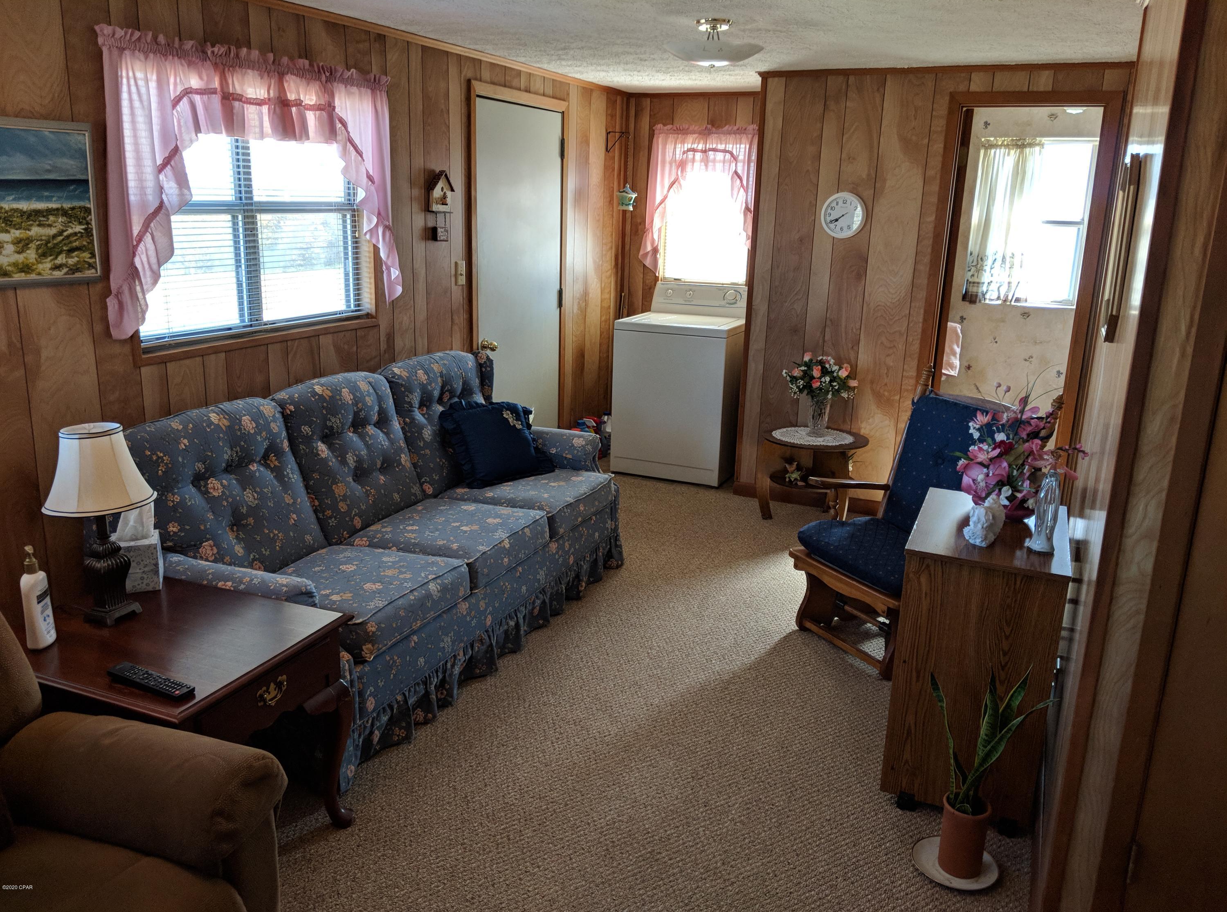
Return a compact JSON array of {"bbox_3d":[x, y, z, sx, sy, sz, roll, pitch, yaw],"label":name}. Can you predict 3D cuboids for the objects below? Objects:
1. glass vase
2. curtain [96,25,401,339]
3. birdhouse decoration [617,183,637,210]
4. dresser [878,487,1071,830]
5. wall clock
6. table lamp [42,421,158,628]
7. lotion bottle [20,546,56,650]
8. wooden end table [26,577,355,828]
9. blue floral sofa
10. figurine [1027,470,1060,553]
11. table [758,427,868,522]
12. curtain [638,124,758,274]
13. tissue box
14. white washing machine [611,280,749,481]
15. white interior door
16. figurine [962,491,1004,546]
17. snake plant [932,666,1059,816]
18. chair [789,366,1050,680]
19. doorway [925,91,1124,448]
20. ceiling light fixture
[{"bbox_3d":[1.062,-0.213,4.940,0.120,0.205,0.120,8,16,21],"label":"glass vase"},{"bbox_3d":[-1.166,-0.906,3.291,0.120,0.870,1.330,8,17,23],"label":"curtain"},{"bbox_3d":[0.072,-1.553,5.742,0.120,0.160,0.120,-13,21,-42],"label":"birdhouse decoration"},{"bbox_3d":[1.039,0.563,2.761,0.390,0.760,0.620,8,16,21],"label":"dresser"},{"bbox_3d":[1.168,-1.223,4.863,0.227,0.227,0.040,8,16,21],"label":"wall clock"},{"bbox_3d":[-1.249,0.168,2.337,0.247,0.474,0.247,8,16,21],"label":"table lamp"},{"bbox_3d":[-1.326,0.323,2.205,0.045,0.236,0.072,4,15,7],"label":"lotion bottle"},{"bbox_3d":[-1.092,0.703,2.370,0.690,0.570,0.555,8,16,21],"label":"wooden end table"},{"bbox_3d":[-0.737,0.202,3.581,0.900,0.960,2.000,8,17,23],"label":"blue floral sofa"},{"bbox_3d":[1.117,0.141,2.469,0.060,0.212,0.070,-10,19,-36],"label":"figurine"},{"bbox_3d":[1.026,0.130,4.925,0.520,0.460,0.490,8,17,23],"label":"table"},{"bbox_3d":[0.526,-1.538,5.791,0.760,0.880,0.110,8,17,23],"label":"curtain"},{"bbox_3d":[-1.278,0.284,2.560,0.112,0.130,0.112,-5,16,-24],"label":"tissue box"},{"bbox_3d":[0.436,-0.469,5.861,0.680,1.110,0.660,8,16,21],"label":"white washing machine"},{"bbox_3d":[-0.485,-0.795,5.116,0.060,2.035,0.860,8,17,23],"label":"white interior door"},{"bbox_3d":[0.988,0.160,2.534,0.085,0.135,0.100,-2,16,-14],"label":"figurine"},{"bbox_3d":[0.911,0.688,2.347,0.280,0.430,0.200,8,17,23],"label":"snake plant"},{"bbox_3d":[1.117,0.230,3.584,0.710,0.980,0.660,-7,17,-30],"label":"chair"},{"bbox_3d":[1.902,-0.639,4.655,0.720,2.125,0.120,8,17,23],"label":"doorway"},{"bbox_3d":[0.358,-1.459,3.402,0.350,0.165,0.350,8,17,23],"label":"ceiling light fixture"}]

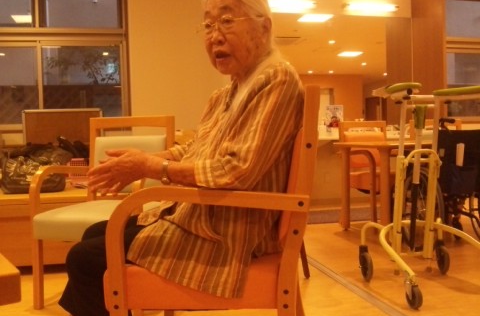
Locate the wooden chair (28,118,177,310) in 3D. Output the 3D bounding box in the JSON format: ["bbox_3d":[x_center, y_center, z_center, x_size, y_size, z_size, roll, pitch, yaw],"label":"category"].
[{"bbox_3d":[-0.607,0.231,2.458,0.514,0.857,0.554,-1,2,14],"label":"wooden chair"}]

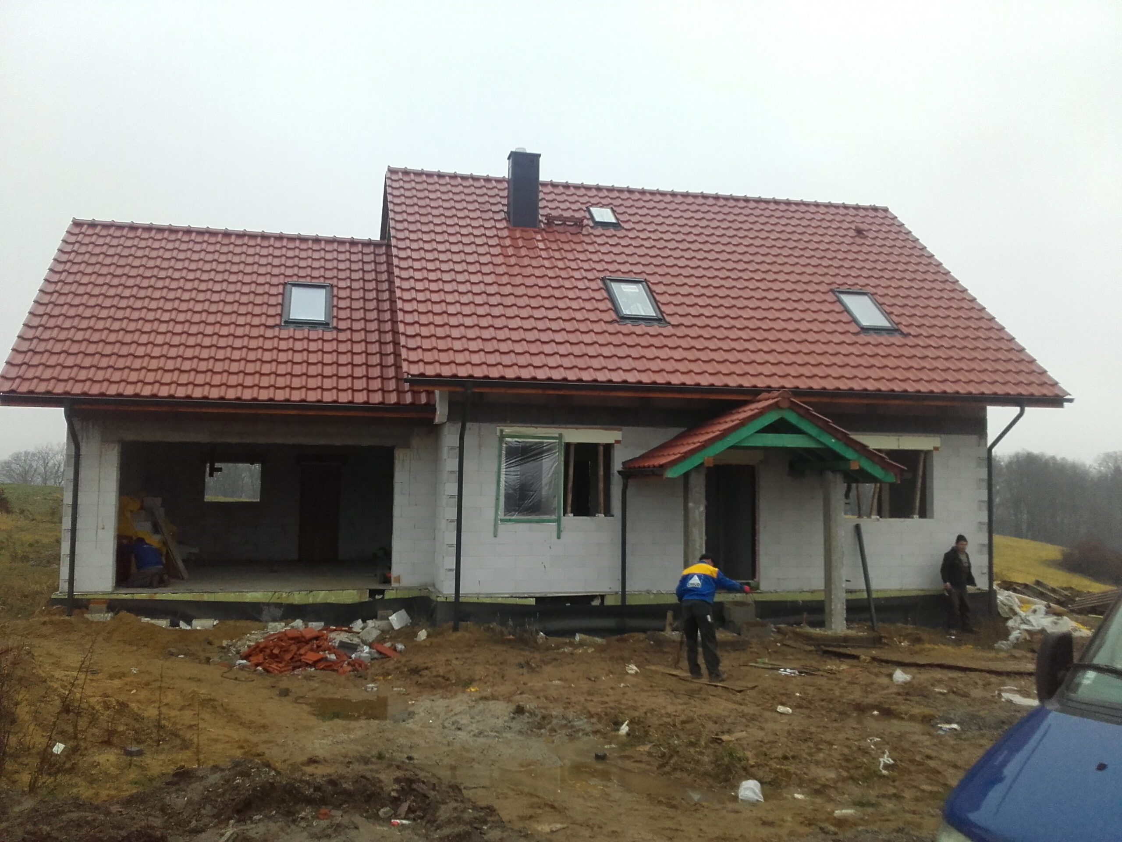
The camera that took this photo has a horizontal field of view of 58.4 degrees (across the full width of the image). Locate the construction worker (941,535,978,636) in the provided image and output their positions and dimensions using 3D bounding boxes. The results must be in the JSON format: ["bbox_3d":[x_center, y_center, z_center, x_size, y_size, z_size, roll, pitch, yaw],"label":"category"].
[{"bbox_3d":[6.986,2.858,17.659,0.540,1.770,0.480,2,-4,-15],"label":"construction worker"}]

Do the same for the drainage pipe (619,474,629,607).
[{"bbox_3d":[1.077,2.031,17.000,0.120,2.250,0.120,1,-4,-12],"label":"drainage pipe"}]

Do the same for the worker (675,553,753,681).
[{"bbox_3d":[1.915,2.455,12.650,0.780,1.600,0.620,-2,-5,30],"label":"worker"}]

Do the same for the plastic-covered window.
[{"bbox_3d":[-0.517,0.957,16.789,0.951,1.316,0.080,1,-4,-12],"label":"plastic-covered window"}]

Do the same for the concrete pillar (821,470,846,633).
[{"bbox_3d":[4.448,2.103,16.366,0.250,2.570,0.250,1,-4,-12],"label":"concrete pillar"}]

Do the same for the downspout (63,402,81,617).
[{"bbox_3d":[-7.816,1.438,15.955,0.120,3.370,0.770,1,-4,-12],"label":"downspout"}]

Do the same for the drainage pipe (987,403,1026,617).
[{"bbox_3d":[8.060,1.621,18.111,0.180,3.840,0.950,1,-4,-12],"label":"drainage pipe"}]

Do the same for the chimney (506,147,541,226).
[{"bbox_3d":[-0.759,-4.670,20.567,0.610,1.630,0.470,1,-4,-12],"label":"chimney"}]

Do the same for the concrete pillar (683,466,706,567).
[{"bbox_3d":[2.095,2.051,15.872,0.250,2.590,0.250,1,-4,-12],"label":"concrete pillar"}]

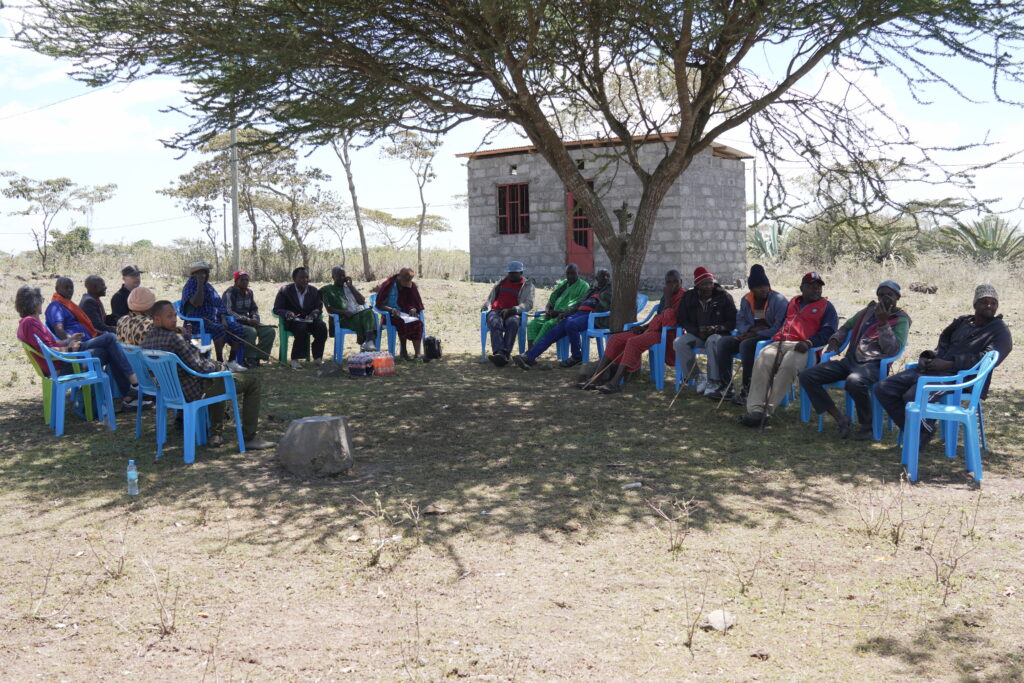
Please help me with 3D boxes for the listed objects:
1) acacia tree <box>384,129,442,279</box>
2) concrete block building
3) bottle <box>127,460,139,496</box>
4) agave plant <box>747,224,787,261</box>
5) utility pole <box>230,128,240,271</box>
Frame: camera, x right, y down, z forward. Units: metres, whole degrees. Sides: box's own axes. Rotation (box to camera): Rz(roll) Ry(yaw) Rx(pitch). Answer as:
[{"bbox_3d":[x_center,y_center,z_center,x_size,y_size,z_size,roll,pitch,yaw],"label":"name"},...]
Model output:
[{"bbox_3d":[-3.158,-4.364,32.500,1.950,4.600,1.950,-1,5,0],"label":"acacia tree"},{"bbox_3d":[2.298,-3.126,26.070,6.837,3.413,3.463,3,6,39],"label":"concrete block building"},{"bbox_3d":[-2.369,0.852,6.400,0.068,0.217,0.068,-1,5,0],"label":"bottle"},{"bbox_3d":[9.195,-3.541,37.000,1.650,1.500,1.650,-1,5,0],"label":"agave plant"},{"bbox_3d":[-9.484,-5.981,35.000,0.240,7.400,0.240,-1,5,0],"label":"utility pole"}]

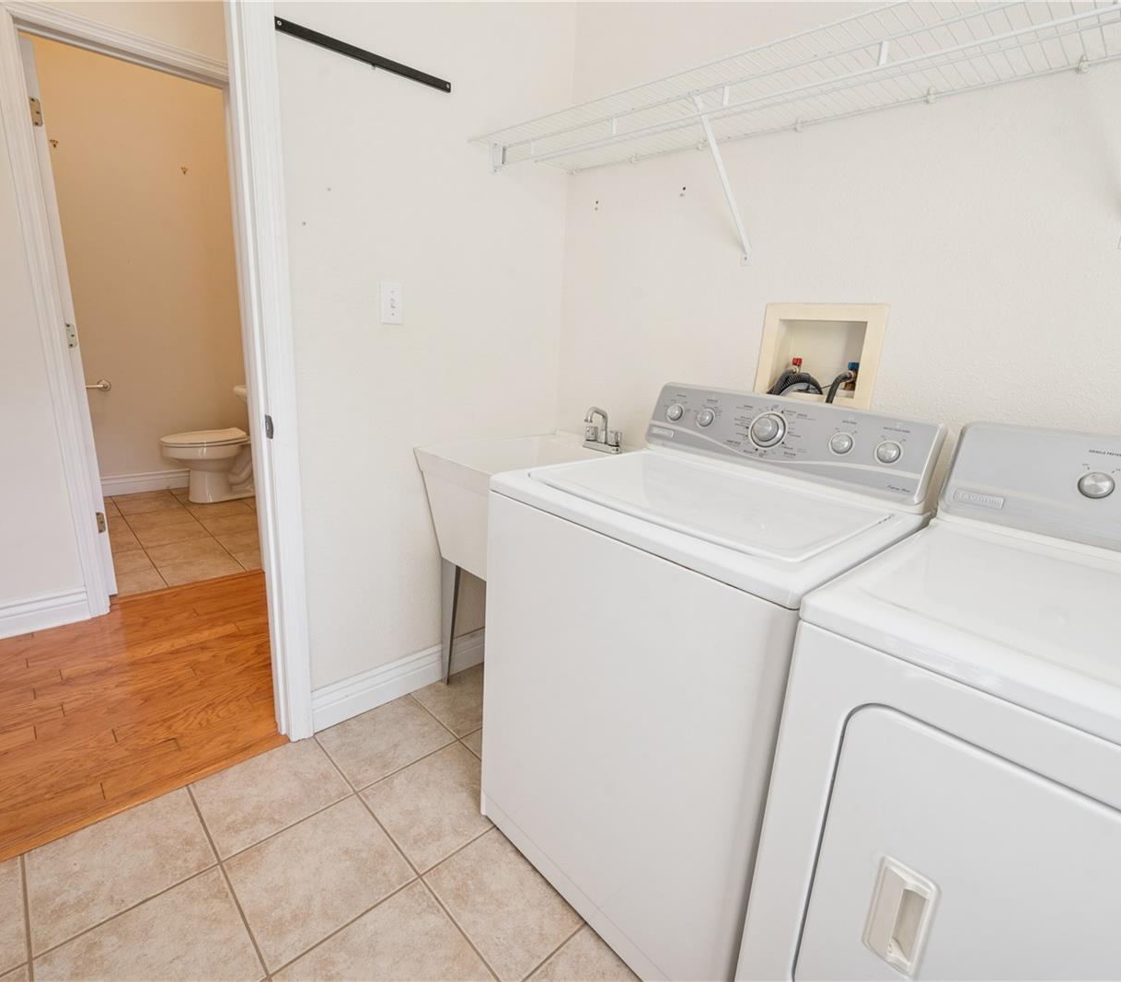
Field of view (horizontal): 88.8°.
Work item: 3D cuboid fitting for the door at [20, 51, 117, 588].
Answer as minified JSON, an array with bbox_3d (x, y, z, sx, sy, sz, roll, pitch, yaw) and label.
[{"bbox_3d":[-2.071,-0.602,2.371,0.610,2.030,0.035,16,20,40],"label":"door"}]

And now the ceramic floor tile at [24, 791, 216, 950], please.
[{"bbox_3d":[-1.011,0.854,1.321,0.322,0.010,0.304,-11,21,-43],"label":"ceramic floor tile"}]

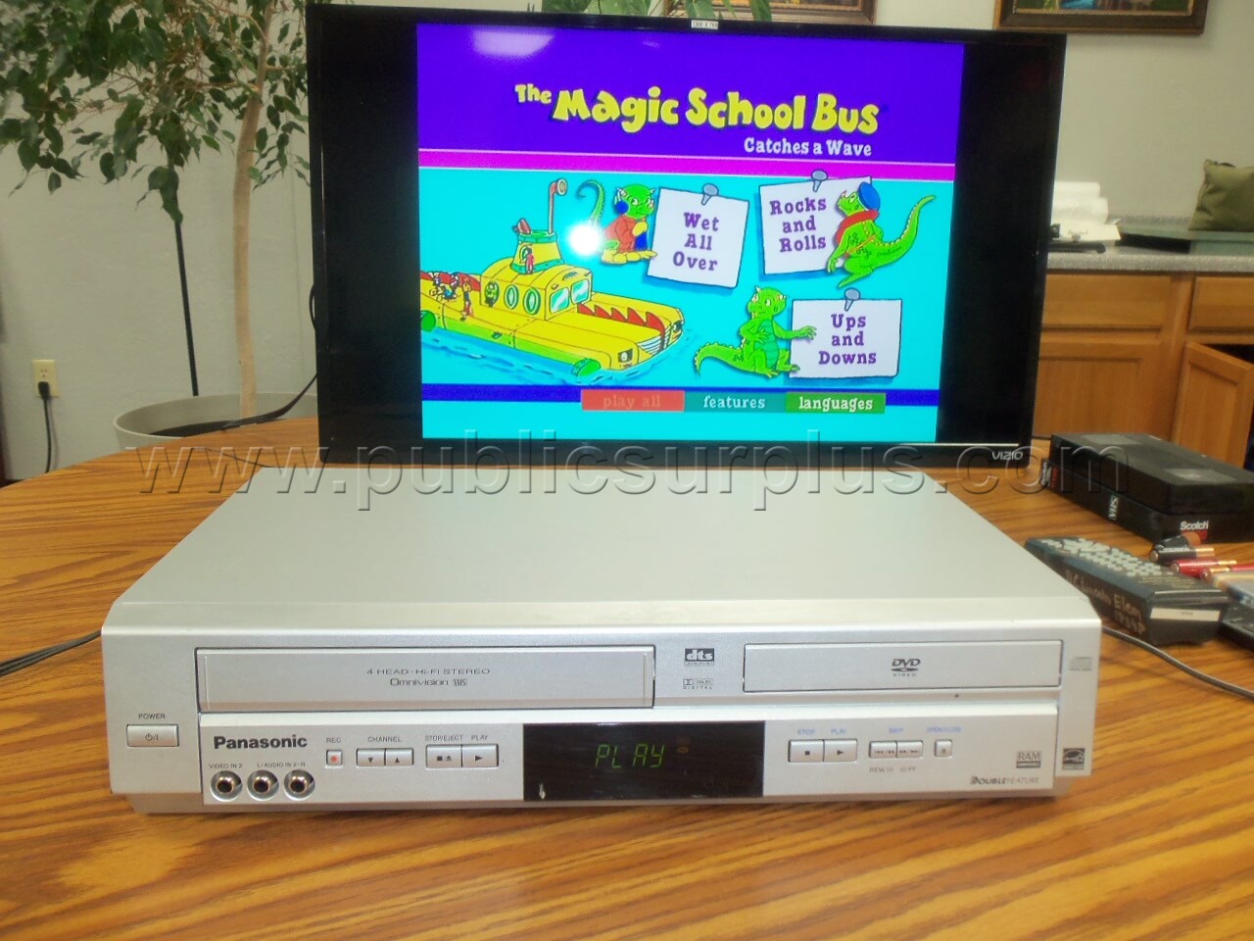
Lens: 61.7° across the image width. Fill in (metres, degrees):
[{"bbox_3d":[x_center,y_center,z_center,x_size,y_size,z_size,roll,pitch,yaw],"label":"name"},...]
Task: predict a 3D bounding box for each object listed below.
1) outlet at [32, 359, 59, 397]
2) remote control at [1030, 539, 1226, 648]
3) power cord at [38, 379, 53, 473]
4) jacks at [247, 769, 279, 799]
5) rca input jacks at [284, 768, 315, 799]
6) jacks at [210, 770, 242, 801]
[{"bbox_3d":[-1.774,-0.280,3.200,0.070,0.114,0.012,0,15,-5],"label":"outlet"},{"bbox_3d":[0.346,0.076,0.743,0.054,0.029,0.158,-2,15,-11],"label":"remote control"},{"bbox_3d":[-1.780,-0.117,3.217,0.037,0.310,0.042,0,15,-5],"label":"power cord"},{"bbox_3d":[-0.158,0.136,0.456,0.013,0.013,0.009,0,15,-3],"label":"jacks"},{"bbox_3d":[-0.142,0.136,0.456,0.013,0.013,0.009,0,15,-3],"label":"rca input jacks"},{"bbox_3d":[-0.173,0.136,0.455,0.013,0.013,0.009,0,15,-3],"label":"jacks"}]

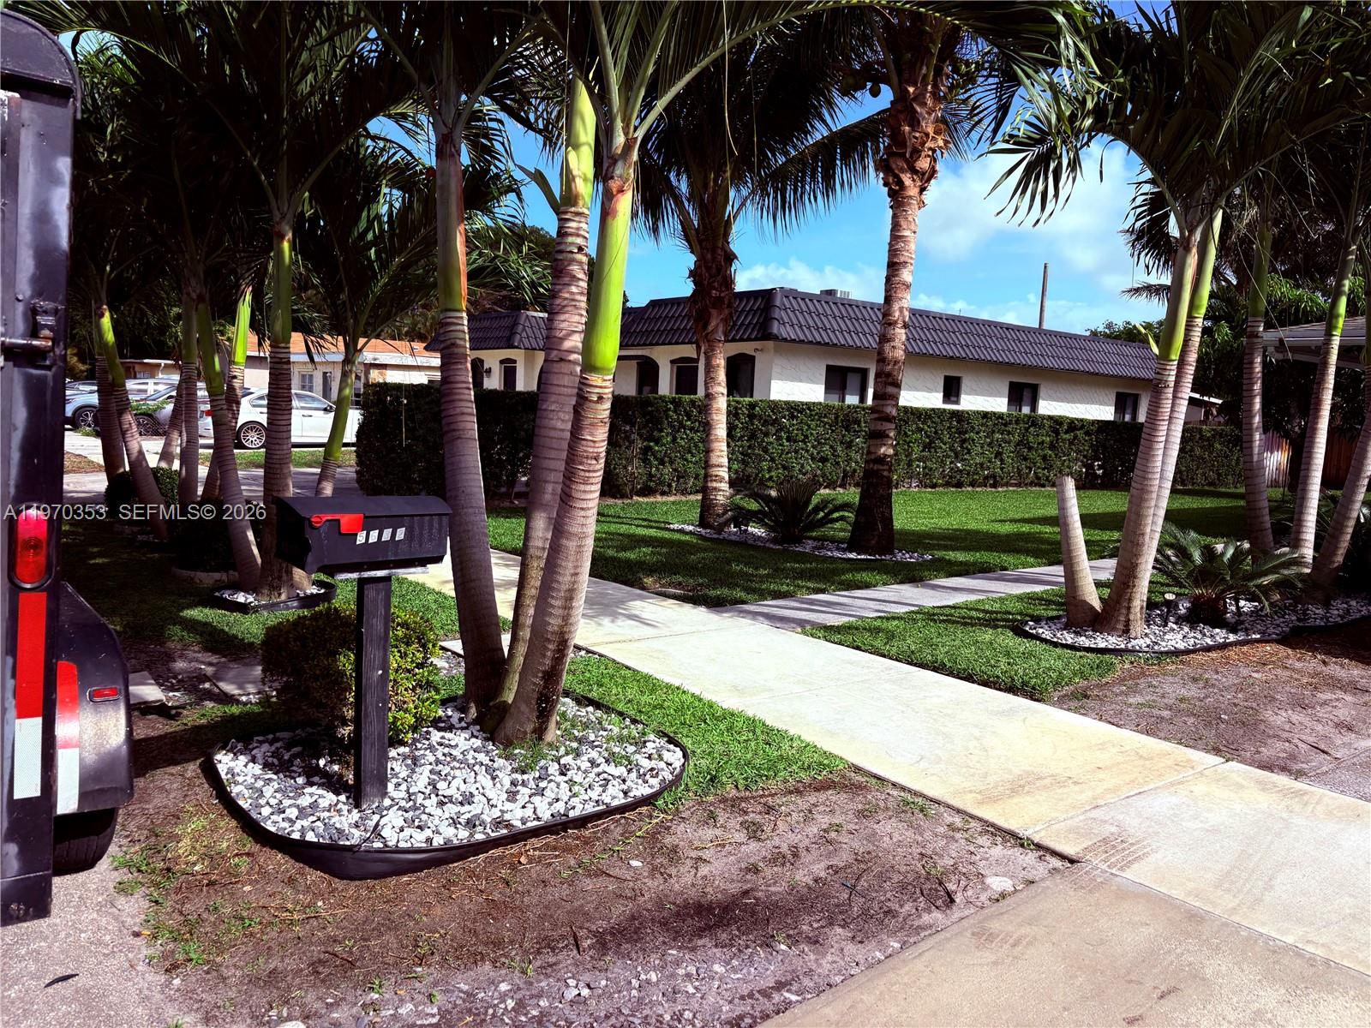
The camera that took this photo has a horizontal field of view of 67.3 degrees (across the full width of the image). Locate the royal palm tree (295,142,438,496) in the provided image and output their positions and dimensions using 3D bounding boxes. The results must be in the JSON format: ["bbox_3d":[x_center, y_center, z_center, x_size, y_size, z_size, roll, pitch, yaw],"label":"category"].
[{"bbox_3d":[-2.435,-1.051,7.561,1.300,3.200,1.300,-2,8,-37],"label":"royal palm tree"}]

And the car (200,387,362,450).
[{"bbox_3d":[-8.912,-2.290,24.238,4.720,1.400,1.830,-2,8,-37],"label":"car"}]

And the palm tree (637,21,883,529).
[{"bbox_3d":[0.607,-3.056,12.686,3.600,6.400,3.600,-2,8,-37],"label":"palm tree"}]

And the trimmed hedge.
[{"bbox_3d":[5.380,-1.279,20.988,23.920,1.590,1.050,-2,8,-37],"label":"trimmed hedge"}]

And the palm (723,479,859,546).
[{"bbox_3d":[1.183,-0.094,11.757,1.500,0.780,1.500,3,6,0],"label":"palm"}]

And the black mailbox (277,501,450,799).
[{"bbox_3d":[-1.151,0.482,3.697,0.540,1.117,0.275,-2,8,-37],"label":"black mailbox"}]

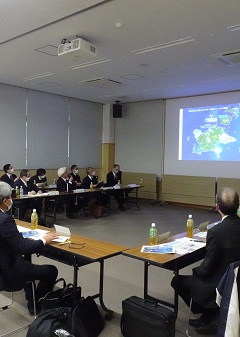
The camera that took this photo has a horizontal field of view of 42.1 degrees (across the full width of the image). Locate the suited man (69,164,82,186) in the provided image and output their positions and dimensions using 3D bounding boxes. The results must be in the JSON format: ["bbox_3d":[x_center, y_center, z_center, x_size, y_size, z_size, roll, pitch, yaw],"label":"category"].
[{"bbox_3d":[-1.396,0.541,10.234,0.500,1.300,0.750,-1,2,-43],"label":"suited man"}]

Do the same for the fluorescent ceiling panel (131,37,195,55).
[{"bbox_3d":[0.749,-2.212,5.623,1.260,0.060,0.190,3,3,39],"label":"fluorescent ceiling panel"}]

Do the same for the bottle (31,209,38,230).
[{"bbox_3d":[-0.995,0.595,3.641,0.068,0.217,0.068,2,2,39],"label":"bottle"}]

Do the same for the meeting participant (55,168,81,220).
[{"bbox_3d":[-1.323,0.602,8.001,0.760,1.310,0.520,2,2,28],"label":"meeting participant"}]

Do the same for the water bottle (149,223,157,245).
[{"bbox_3d":[0.323,0.642,3.015,0.068,0.220,0.068,1,2,0],"label":"water bottle"}]

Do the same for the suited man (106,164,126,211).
[{"bbox_3d":[-0.094,0.578,9.349,0.520,1.320,0.720,-1,2,-40],"label":"suited man"}]

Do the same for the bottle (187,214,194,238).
[{"bbox_3d":[0.739,0.628,3.273,0.067,0.234,0.067,3,3,39],"label":"bottle"}]

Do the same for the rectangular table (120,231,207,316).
[{"bbox_3d":[0.746,1.087,3.341,0.450,0.700,1.800,2,2,39],"label":"rectangular table"}]

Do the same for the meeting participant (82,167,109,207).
[{"bbox_3d":[-0.671,0.597,8.384,0.800,1.250,0.510,2,3,31],"label":"meeting participant"}]

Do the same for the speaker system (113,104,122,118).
[{"bbox_3d":[-0.072,-2.066,11.300,0.300,0.470,0.290,1,2,-1],"label":"speaker system"}]

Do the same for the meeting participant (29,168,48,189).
[{"bbox_3d":[-2.158,0.589,8.625,0.800,1.200,0.520,3,3,39],"label":"meeting participant"}]

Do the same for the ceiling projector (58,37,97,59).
[{"bbox_3d":[-0.700,-1.949,5.201,0.540,0.170,0.470,3,3,36],"label":"ceiling projector"}]

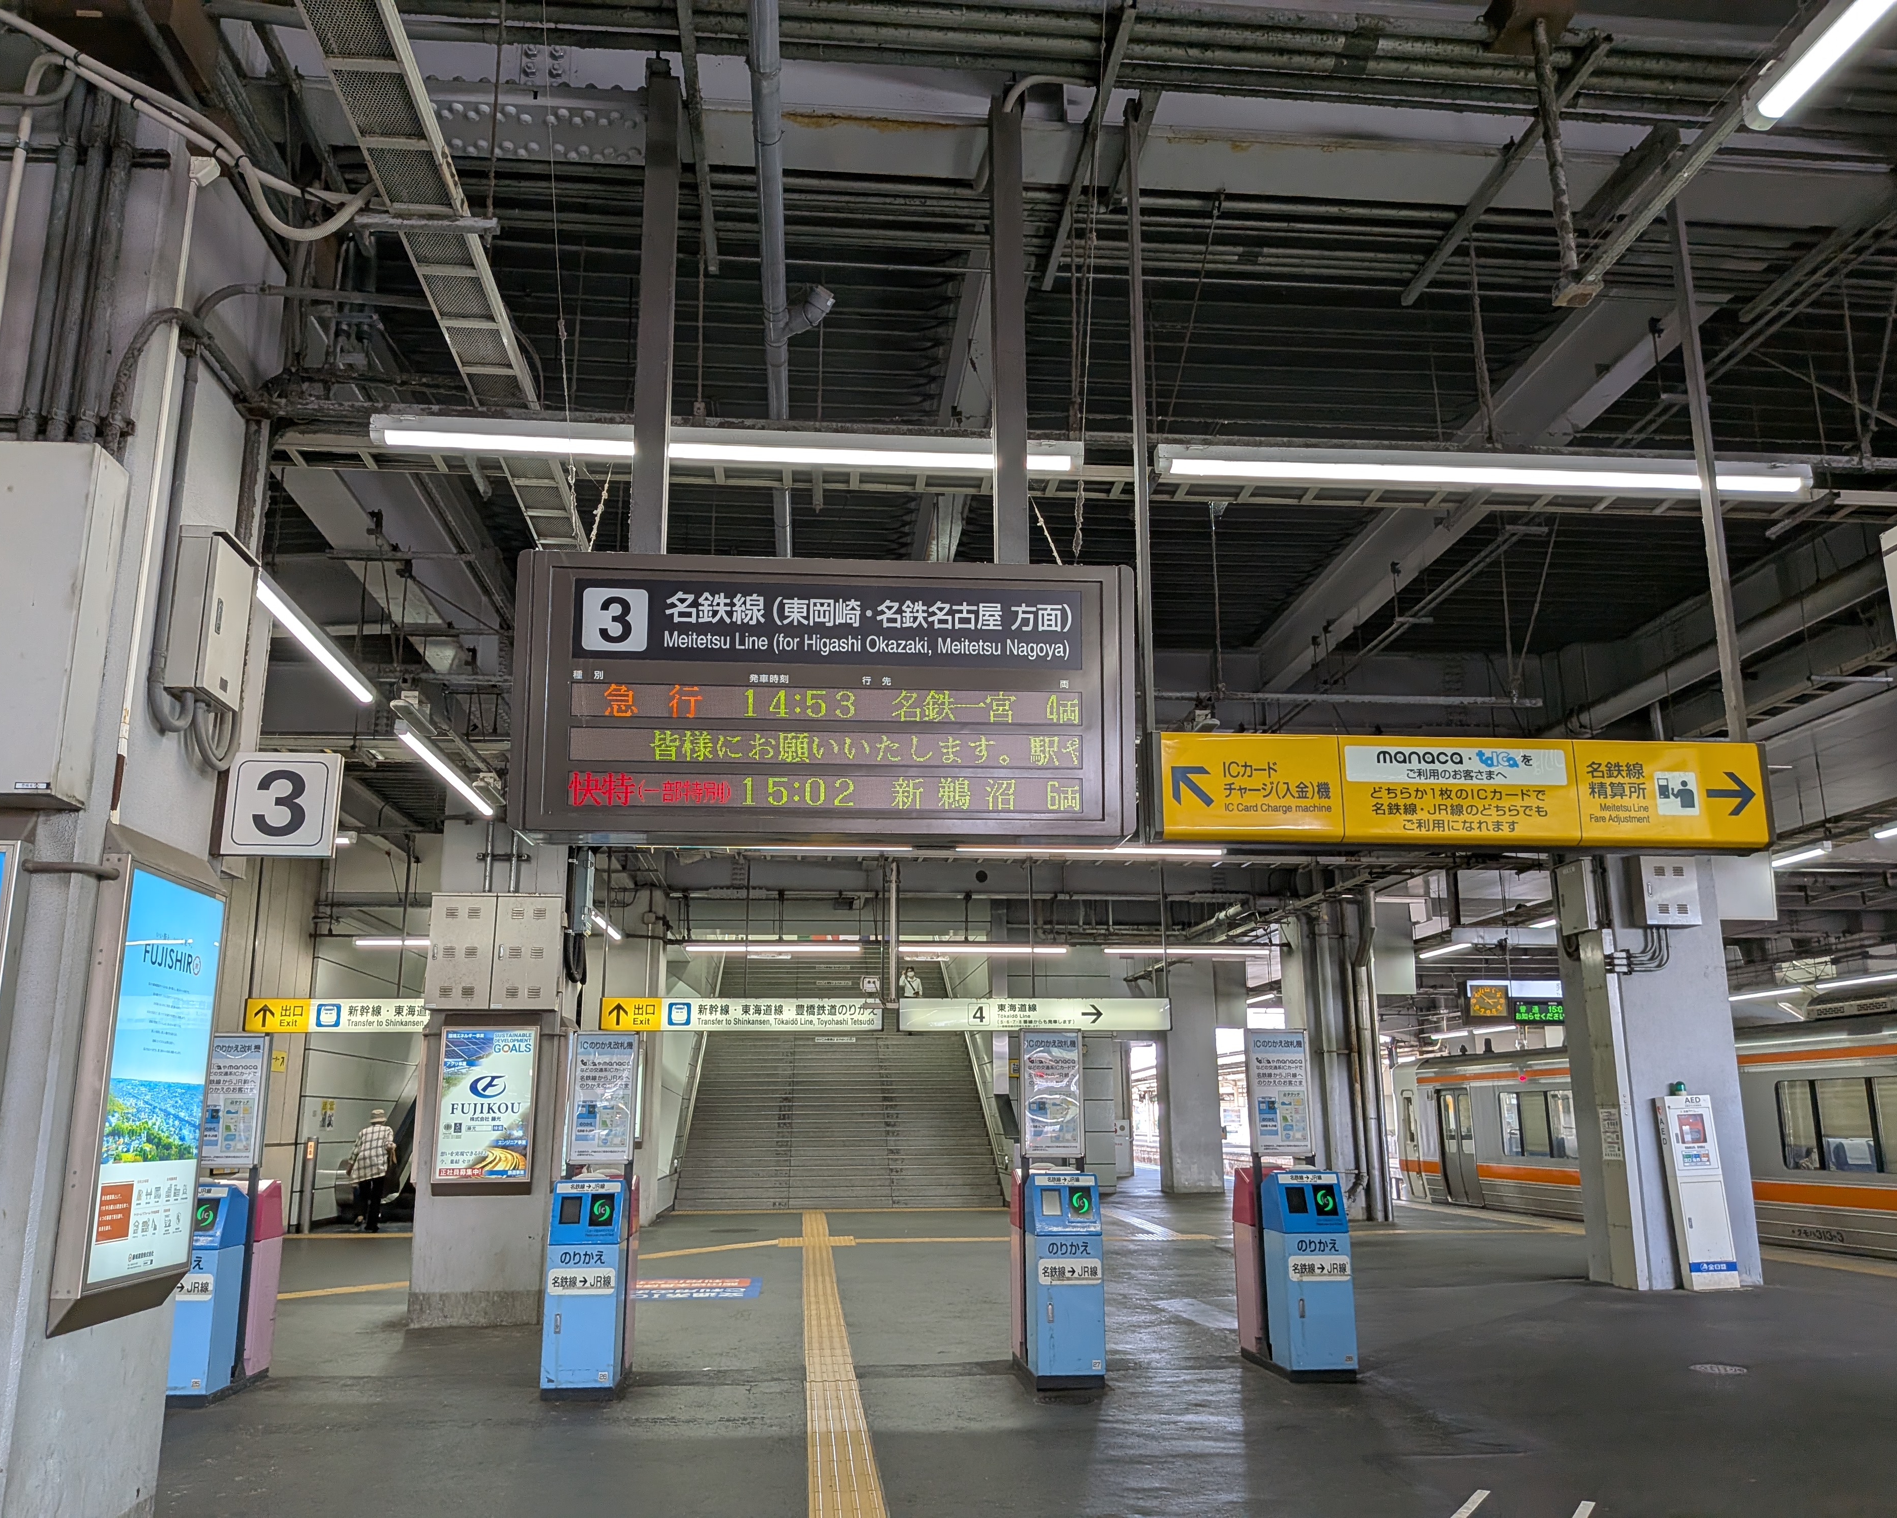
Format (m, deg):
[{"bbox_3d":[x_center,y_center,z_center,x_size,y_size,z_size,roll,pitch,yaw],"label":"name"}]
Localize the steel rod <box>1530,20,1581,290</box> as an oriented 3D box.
[{"bbox_3d":[1.799,-1.801,4.159,0.037,0.908,0.037,1,-14,-6],"label":"steel rod"}]

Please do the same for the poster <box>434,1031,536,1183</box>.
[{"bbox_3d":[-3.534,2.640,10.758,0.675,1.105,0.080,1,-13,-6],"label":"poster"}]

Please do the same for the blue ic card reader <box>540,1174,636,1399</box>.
[{"bbox_3d":[-2.163,3.147,8.513,0.375,1.190,1.040,1,-14,-6],"label":"blue ic card reader"}]

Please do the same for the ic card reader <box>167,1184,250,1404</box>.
[{"bbox_3d":[-4.281,3.004,7.940,0.390,1.190,0.400,1,-13,-6],"label":"ic card reader"}]

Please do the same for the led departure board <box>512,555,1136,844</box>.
[{"bbox_3d":[-0.373,-0.164,4.456,1.870,0.870,0.280,1,-13,-6],"label":"led departure board"}]

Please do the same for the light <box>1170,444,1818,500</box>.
[{"bbox_3d":[1.953,-1.033,5.036,2.420,0.075,0.080,1,-14,-6],"label":"light"}]

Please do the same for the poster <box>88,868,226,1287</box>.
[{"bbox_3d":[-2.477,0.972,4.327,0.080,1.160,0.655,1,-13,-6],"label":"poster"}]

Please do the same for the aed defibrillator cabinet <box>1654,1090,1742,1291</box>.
[{"bbox_3d":[6.160,3.546,11.555,0.395,1.510,0.230,1,-13,-6],"label":"aed defibrillator cabinet"}]

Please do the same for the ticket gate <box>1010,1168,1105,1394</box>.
[{"bbox_3d":[0.645,3.151,8.642,0.375,1.190,1.040,1,-14,-6],"label":"ticket gate"}]

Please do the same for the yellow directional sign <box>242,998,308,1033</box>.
[{"bbox_3d":[-7.260,2.795,15.203,0.708,0.363,0.170,1,-14,-6],"label":"yellow directional sign"}]

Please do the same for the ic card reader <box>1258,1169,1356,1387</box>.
[{"bbox_3d":[2.188,3.117,8.558,0.390,1.190,0.400,1,-13,-6],"label":"ic card reader"}]

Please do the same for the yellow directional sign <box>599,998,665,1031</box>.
[{"bbox_3d":[-3.517,2.844,15.586,0.703,0.360,0.170,1,-14,-6],"label":"yellow directional sign"}]

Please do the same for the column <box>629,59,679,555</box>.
[{"bbox_3d":[-0.978,-1.516,4.705,0.100,1.880,0.100,1,-13,-6],"label":"column"}]

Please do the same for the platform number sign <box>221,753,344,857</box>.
[{"bbox_3d":[-2.561,0.186,5.425,0.405,0.405,0.070,1,-14,-6],"label":"platform number sign"}]

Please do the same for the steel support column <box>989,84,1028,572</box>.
[{"bbox_3d":[0.205,-1.466,4.813,0.100,1.820,0.100,1,-13,-6],"label":"steel support column"}]

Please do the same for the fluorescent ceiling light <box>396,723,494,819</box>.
[{"bbox_3d":[-3.342,0.123,9.438,0.080,0.080,2.420,1,-14,-6],"label":"fluorescent ceiling light"}]

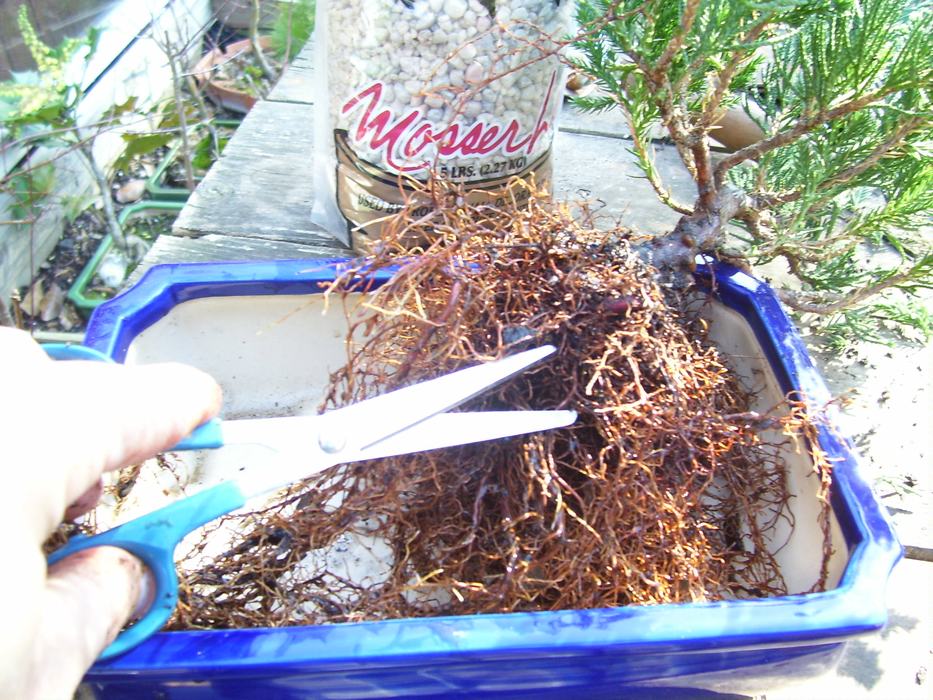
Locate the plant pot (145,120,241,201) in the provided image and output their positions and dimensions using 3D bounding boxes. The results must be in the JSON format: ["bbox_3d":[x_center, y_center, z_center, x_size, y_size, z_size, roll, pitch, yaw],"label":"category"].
[{"bbox_3d":[-0.275,-0.212,1.148,0.190,0.060,0.168,5,44,4],"label":"plant pot"}]

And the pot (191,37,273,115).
[{"bbox_3d":[-0.286,-0.395,1.346,0.202,0.047,0.202,0,44,0],"label":"pot"}]

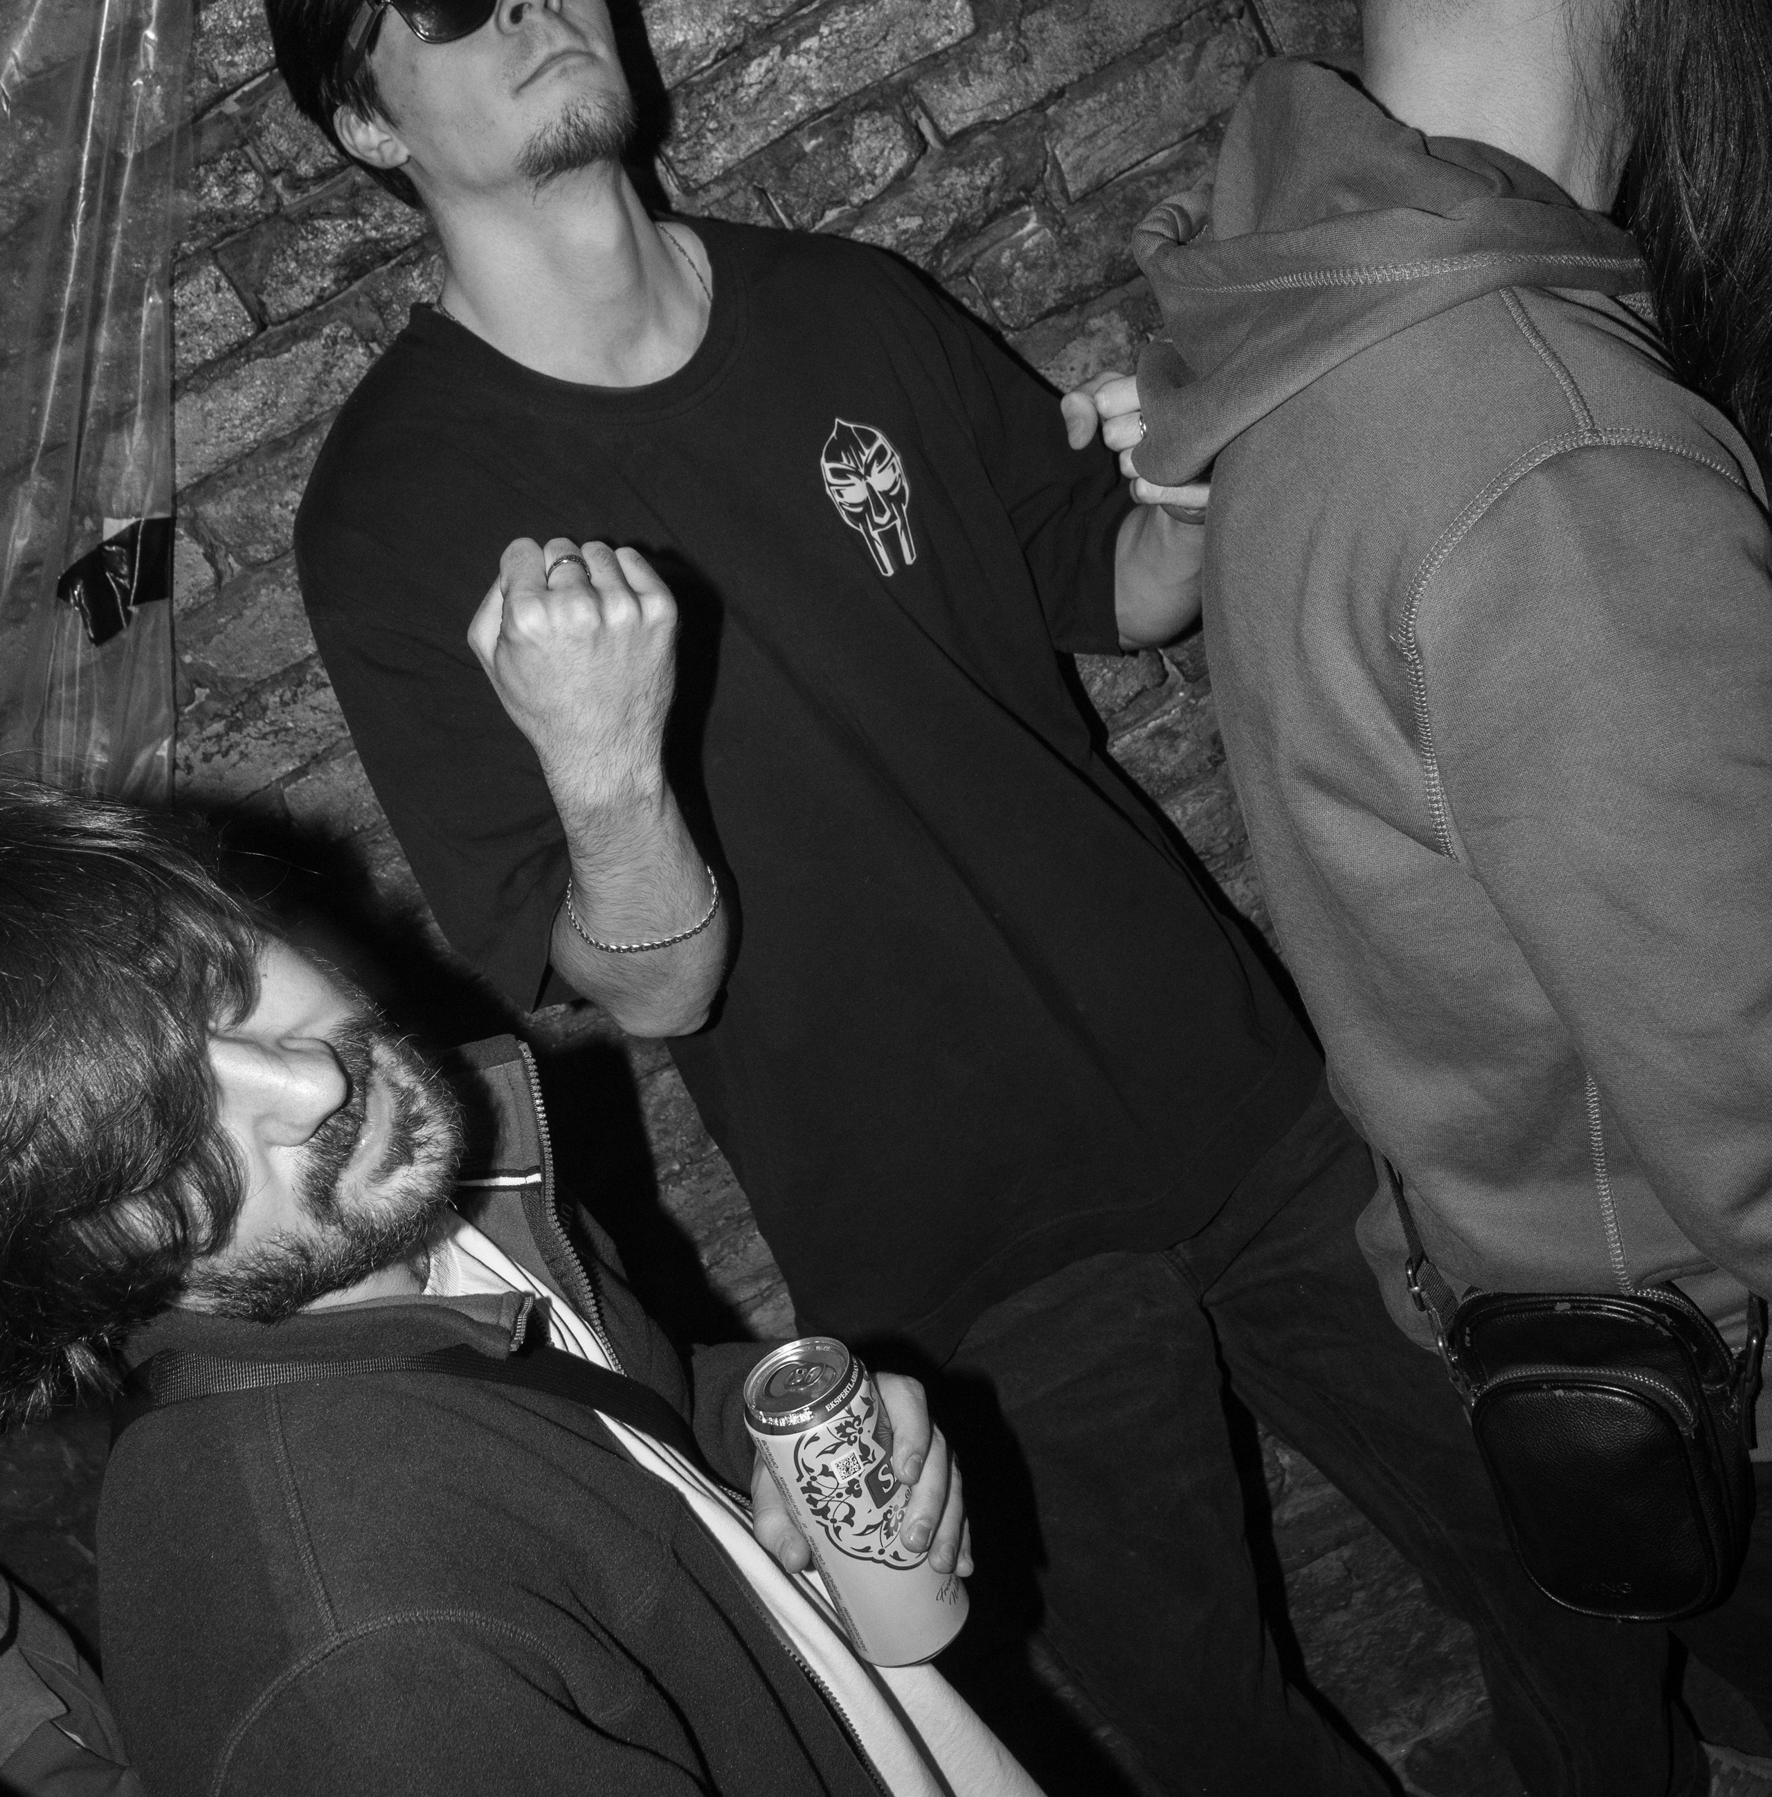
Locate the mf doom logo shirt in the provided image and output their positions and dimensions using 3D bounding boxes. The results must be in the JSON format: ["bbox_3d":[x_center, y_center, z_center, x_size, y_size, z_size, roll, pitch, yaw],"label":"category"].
[{"bbox_3d":[-0.050,-0.087,1.409,0.540,0.760,0.320,-30,18,0],"label":"mf doom logo shirt"}]

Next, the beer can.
[{"bbox_3d":[-0.013,0.303,1.032,0.066,0.168,0.066,-19,24,9],"label":"beer can"}]

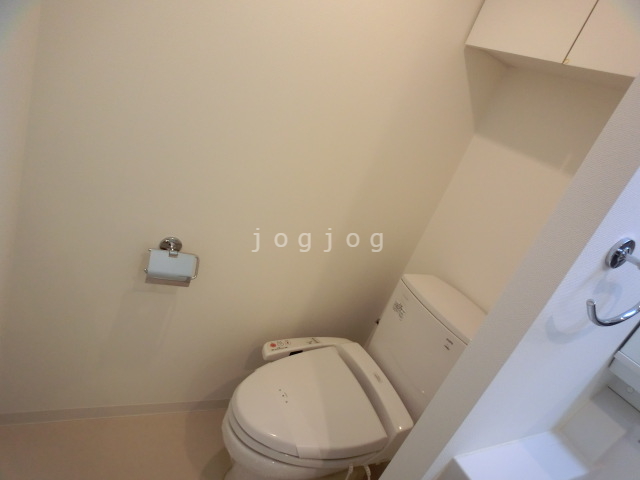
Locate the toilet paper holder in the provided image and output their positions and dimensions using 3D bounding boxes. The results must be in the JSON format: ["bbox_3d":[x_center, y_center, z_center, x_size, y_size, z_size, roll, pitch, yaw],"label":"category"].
[{"bbox_3d":[-0.438,0.065,1.148,0.138,0.117,0.080,10,24,-32],"label":"toilet paper holder"}]

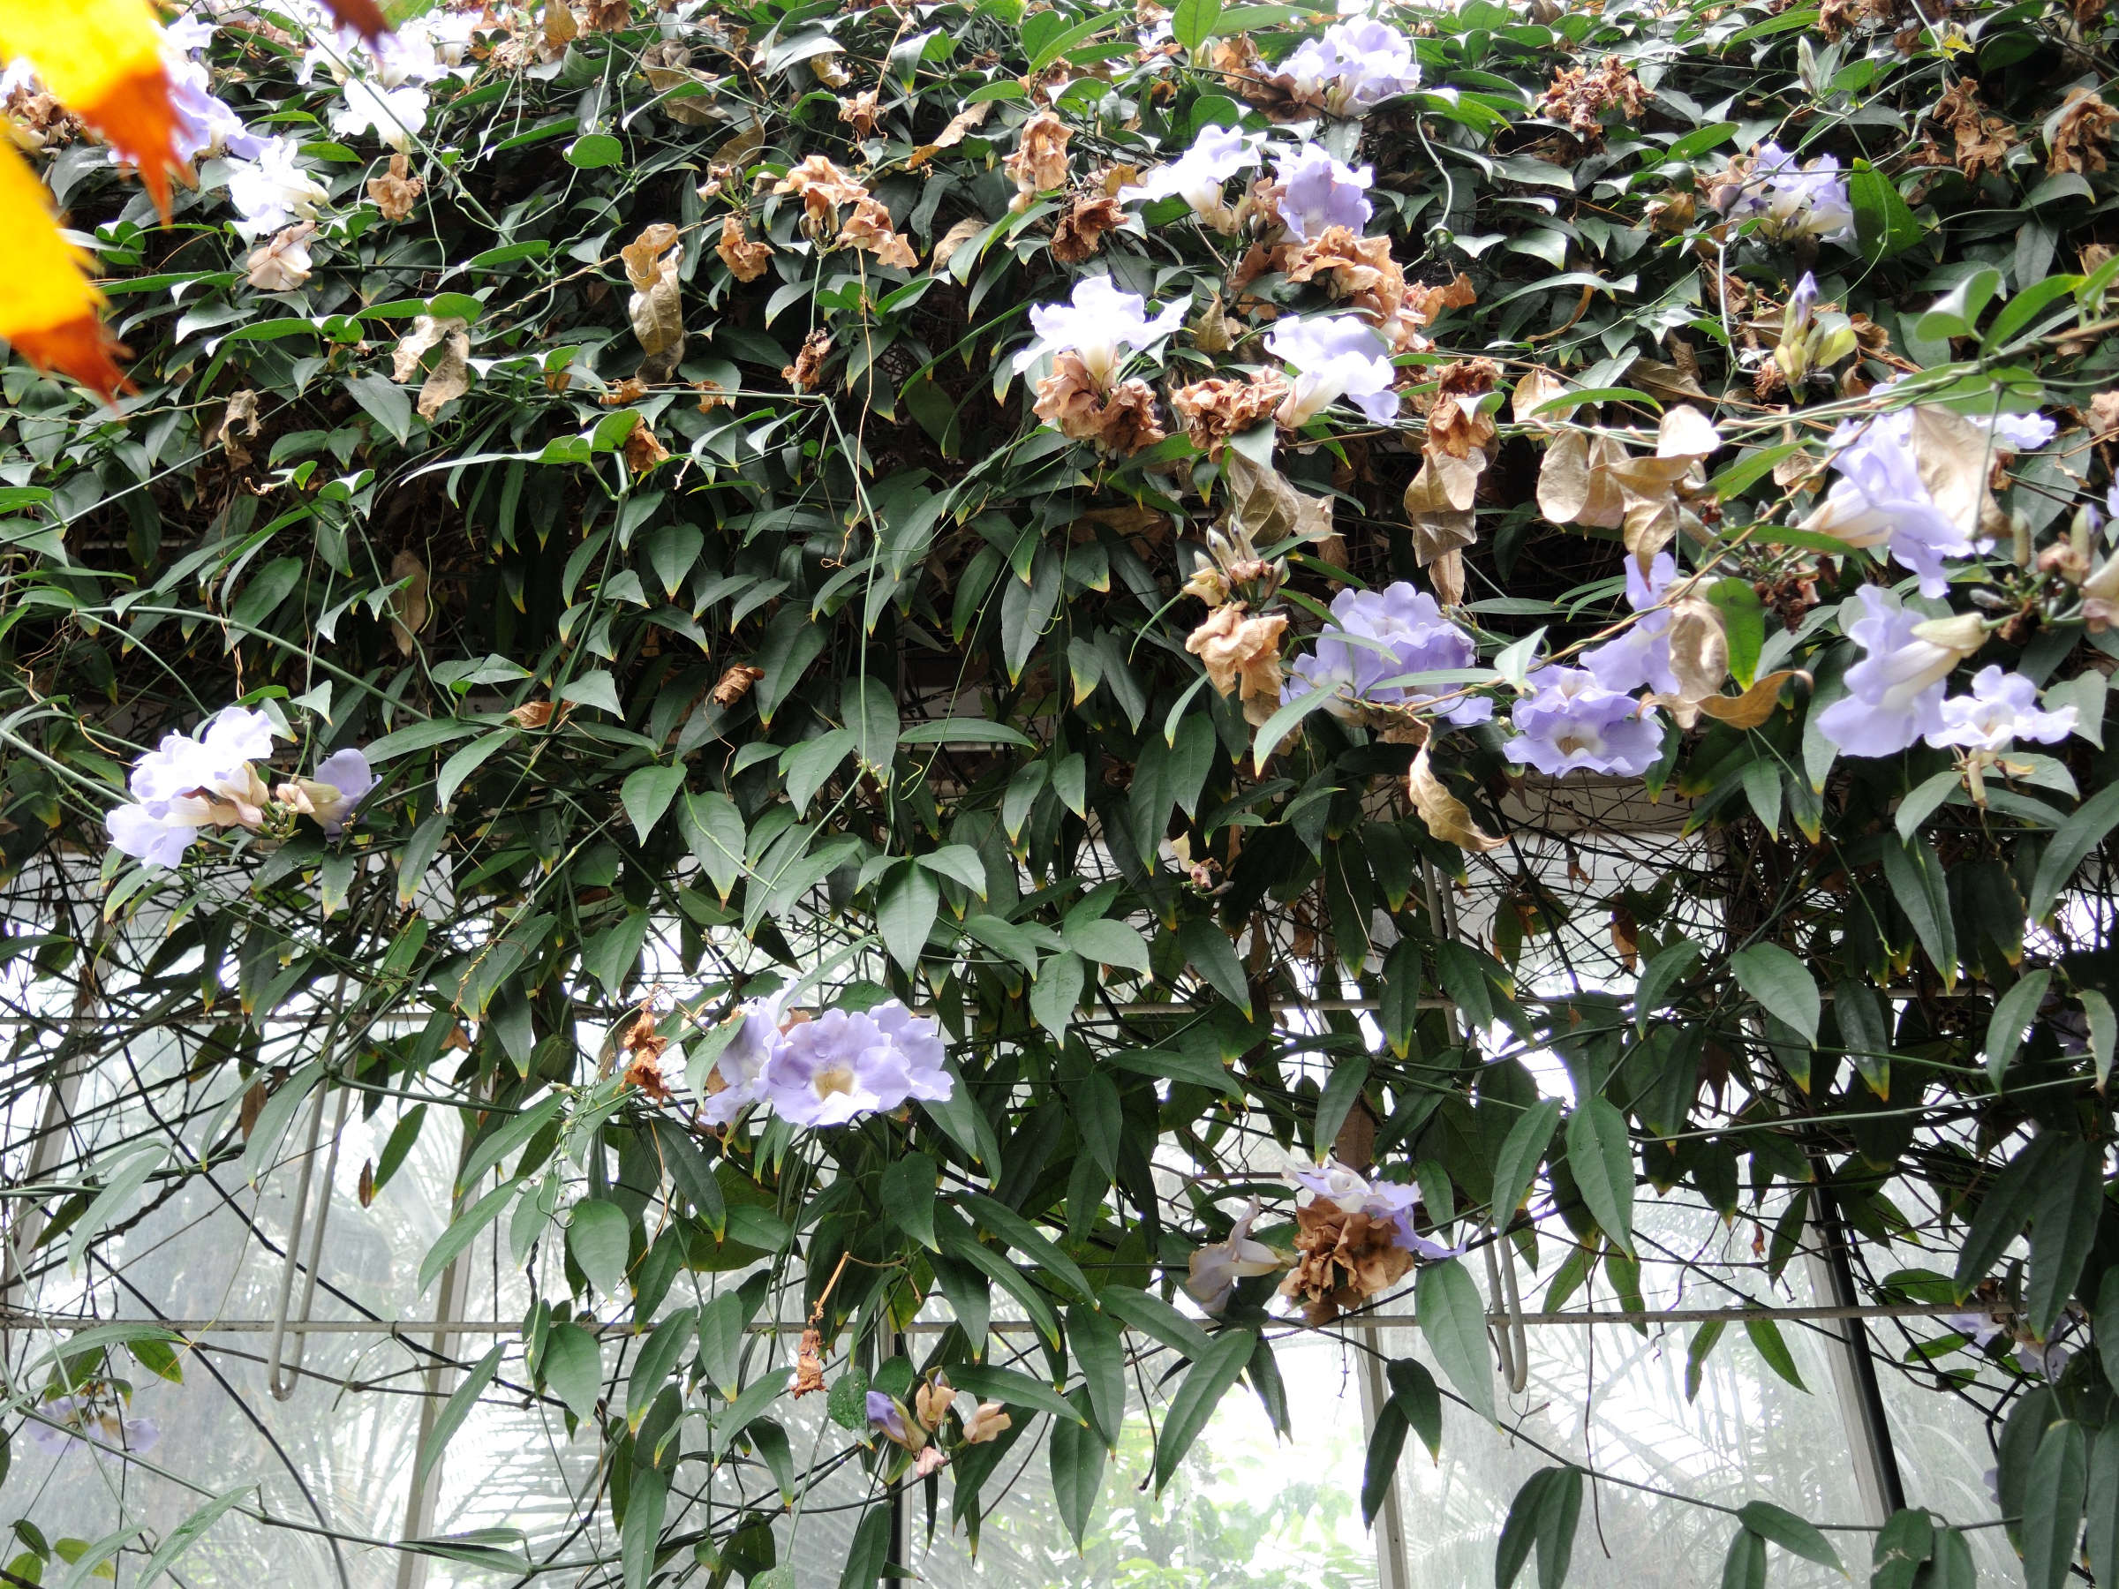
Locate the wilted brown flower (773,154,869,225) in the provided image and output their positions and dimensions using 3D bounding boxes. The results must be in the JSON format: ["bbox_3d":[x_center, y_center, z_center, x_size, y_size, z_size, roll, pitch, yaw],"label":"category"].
[{"bbox_3d":[-0.211,-0.537,1.520,0.080,0.060,0.060,-2,-29,0],"label":"wilted brown flower"}]

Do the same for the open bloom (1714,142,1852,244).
[{"bbox_3d":[0.603,-0.498,1.420,0.110,0.080,0.080,-10,-30,15],"label":"open bloom"}]

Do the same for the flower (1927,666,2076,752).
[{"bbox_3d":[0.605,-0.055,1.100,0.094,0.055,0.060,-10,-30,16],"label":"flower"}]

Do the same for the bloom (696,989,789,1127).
[{"bbox_3d":[-0.175,0.149,0.970,0.055,0.077,0.068,8,-30,-41],"label":"bloom"}]

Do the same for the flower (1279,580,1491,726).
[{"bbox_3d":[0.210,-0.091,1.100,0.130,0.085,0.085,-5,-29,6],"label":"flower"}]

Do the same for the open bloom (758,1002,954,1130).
[{"bbox_3d":[-0.128,0.168,1.071,0.117,0.067,0.054,-2,-32,-1],"label":"open bloom"}]

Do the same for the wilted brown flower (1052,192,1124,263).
[{"bbox_3d":[0.021,-0.413,1.248,0.050,0.041,0.038,-2,-32,-1],"label":"wilted brown flower"}]

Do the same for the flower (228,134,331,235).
[{"bbox_3d":[-0.547,-0.424,1.200,0.060,0.068,0.066,6,-32,-24],"label":"flower"}]

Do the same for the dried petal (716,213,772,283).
[{"bbox_3d":[-0.284,-0.494,1.550,0.050,0.056,0.045,-2,-29,0],"label":"dried petal"}]

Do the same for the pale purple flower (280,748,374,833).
[{"bbox_3d":[-0.500,-0.001,1.170,0.060,0.060,0.055,0,-28,-30],"label":"pale purple flower"}]

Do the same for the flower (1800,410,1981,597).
[{"bbox_3d":[0.484,-0.170,0.998,0.091,0.081,0.071,-3,-32,2],"label":"flower"}]

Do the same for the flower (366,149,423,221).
[{"bbox_3d":[-0.613,-0.562,1.580,0.050,0.060,0.045,-2,-29,0],"label":"flower"}]

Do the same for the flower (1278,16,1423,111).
[{"bbox_3d":[0.262,-0.659,1.550,0.120,0.080,0.085,-5,-29,7],"label":"flower"}]

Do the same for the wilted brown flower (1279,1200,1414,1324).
[{"bbox_3d":[0.161,0.263,0.960,0.074,0.068,0.062,-6,-32,8],"label":"wilted brown flower"}]

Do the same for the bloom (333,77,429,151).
[{"bbox_3d":[-0.490,-0.492,1.240,0.066,0.056,0.050,-16,-71,23],"label":"bloom"}]

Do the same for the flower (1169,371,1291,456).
[{"bbox_3d":[0.119,-0.267,1.200,0.083,0.055,0.055,-1,-29,0],"label":"flower"}]

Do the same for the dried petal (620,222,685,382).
[{"bbox_3d":[-0.296,-0.359,1.248,0.046,0.120,0.040,-2,-32,-1],"label":"dried petal"}]

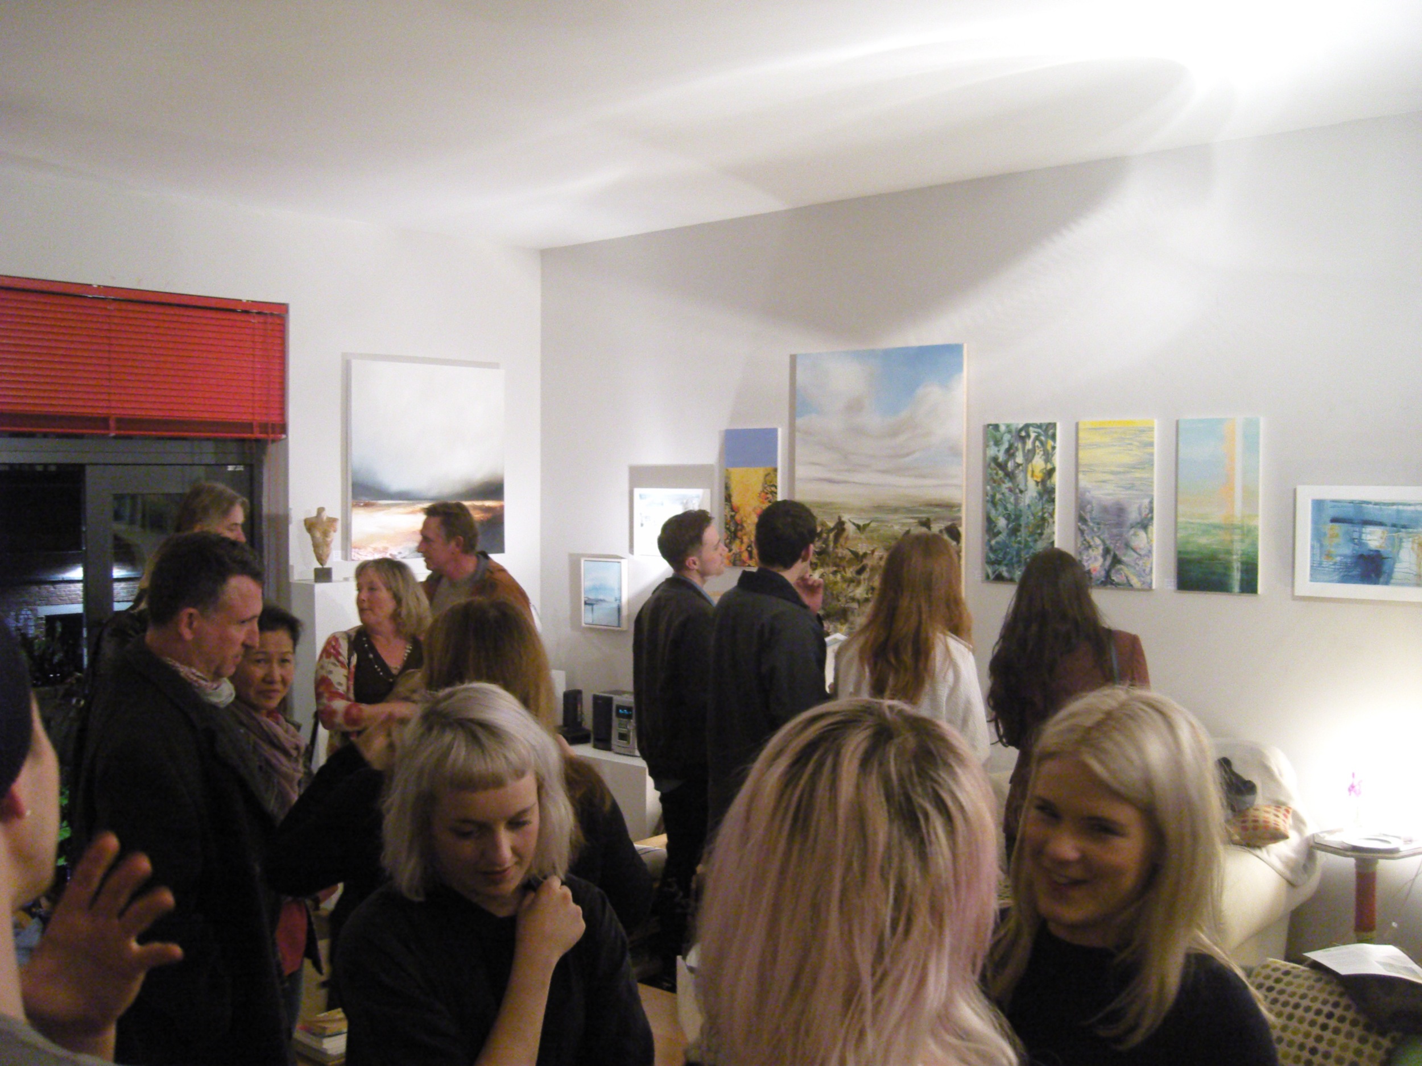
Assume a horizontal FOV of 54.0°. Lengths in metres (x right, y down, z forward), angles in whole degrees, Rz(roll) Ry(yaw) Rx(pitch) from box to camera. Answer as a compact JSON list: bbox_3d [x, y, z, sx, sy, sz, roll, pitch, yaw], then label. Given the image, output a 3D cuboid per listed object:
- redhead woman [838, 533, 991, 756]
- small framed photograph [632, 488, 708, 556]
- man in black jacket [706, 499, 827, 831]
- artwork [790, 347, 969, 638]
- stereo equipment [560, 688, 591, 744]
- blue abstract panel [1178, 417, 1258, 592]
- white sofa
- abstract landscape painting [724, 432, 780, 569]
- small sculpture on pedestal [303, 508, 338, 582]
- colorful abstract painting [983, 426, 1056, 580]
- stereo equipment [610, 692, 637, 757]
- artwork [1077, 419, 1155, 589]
[{"bbox_3d":[0.607,0.846,4.232,0.500,1.690,0.360,0,2,8],"label":"redhead woman"},{"bbox_3d":[-0.181,-0.046,6.537,0.475,0.330,0.035,2,3,41],"label":"small framed photograph"},{"bbox_3d":[0.182,0.788,4.530,0.460,1.780,0.350,1,3,30],"label":"man in black jacket"},{"bbox_3d":[0.672,-0.154,5.689,0.830,1.200,0.035,2,3,41],"label":"artwork"},{"bbox_3d":[-0.656,0.868,6.632,0.110,0.250,0.130,2,3,41],"label":"stereo equipment"},{"bbox_3d":[1.734,-0.093,4.760,0.283,0.596,0.035,2,3,41],"label":"blue abstract panel"},{"bbox_3d":[1.005,1.194,4.839,1.830,0.950,0.920,2,3,41],"label":"white sofa"},{"bbox_3d":[0.185,-0.153,6.117,0.297,0.605,0.035,2,3,41],"label":"abstract landscape painting"},{"bbox_3d":[-1.628,0.051,5.830,0.148,0.310,0.090,-1,2,-18],"label":"small sculpture on pedestal"},{"bbox_3d":[1.169,-0.111,5.255,0.287,0.600,0.035,2,3,41],"label":"colorful abstract painting"},{"bbox_3d":[-0.305,0.871,6.403,0.155,0.265,0.250,2,3,41],"label":"stereo equipment"},{"bbox_3d":[1.476,-0.104,5.080,0.290,0.610,0.025,2,3,41],"label":"artwork"}]

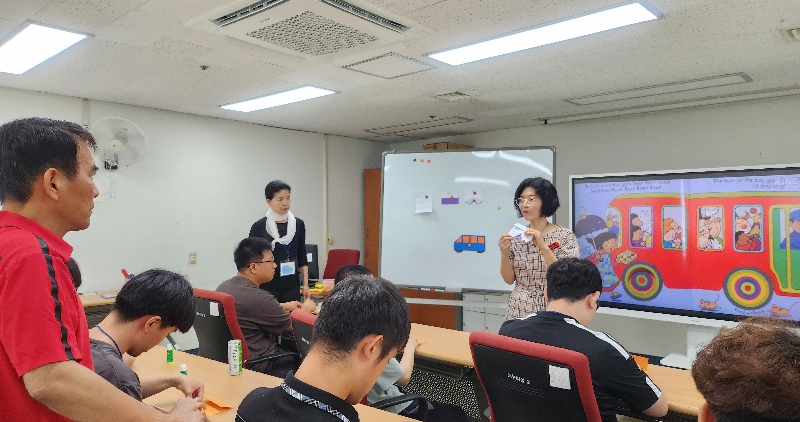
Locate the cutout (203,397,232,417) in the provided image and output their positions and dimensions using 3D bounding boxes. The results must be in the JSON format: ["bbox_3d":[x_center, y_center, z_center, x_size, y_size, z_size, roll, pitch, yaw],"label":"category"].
[{"bbox_3d":[-0.606,0.623,1.769,0.130,0.020,0.100,-1,-1,41],"label":"cutout"}]

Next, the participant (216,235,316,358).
[{"bbox_3d":[-0.785,0.763,3.288,0.720,1.230,0.560,0,-1,-29],"label":"participant"}]

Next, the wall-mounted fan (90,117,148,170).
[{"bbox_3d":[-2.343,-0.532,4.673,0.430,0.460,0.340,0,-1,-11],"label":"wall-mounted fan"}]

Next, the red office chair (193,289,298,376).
[{"bbox_3d":[-0.877,0.918,3.287,0.600,0.920,0.600,-1,-1,41],"label":"red office chair"}]

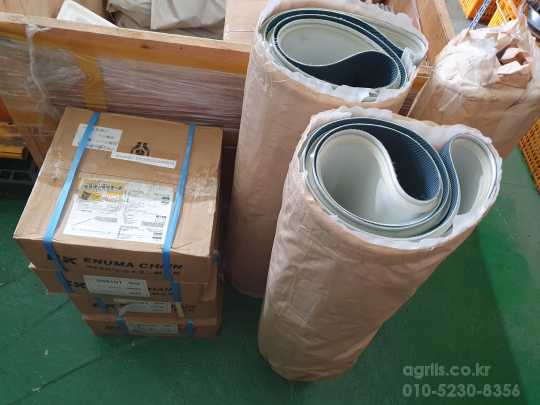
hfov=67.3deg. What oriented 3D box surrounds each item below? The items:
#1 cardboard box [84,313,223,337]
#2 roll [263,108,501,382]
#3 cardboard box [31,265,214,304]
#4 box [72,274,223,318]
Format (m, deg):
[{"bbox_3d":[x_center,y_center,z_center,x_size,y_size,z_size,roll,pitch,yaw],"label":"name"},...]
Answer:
[{"bbox_3d":[-0.376,0.256,1.429,0.406,0.167,0.392,5,56,-10],"label":"cardboard box"},{"bbox_3d":[0.210,0.190,1.145,0.435,0.927,0.356,-20,58,-20],"label":"roll"},{"bbox_3d":[-0.365,0.061,1.165,0.424,0.142,0.392,5,56,-10],"label":"cardboard box"},{"bbox_3d":[-0.355,0.145,1.302,0.409,0.170,0.392,5,56,-10],"label":"box"}]

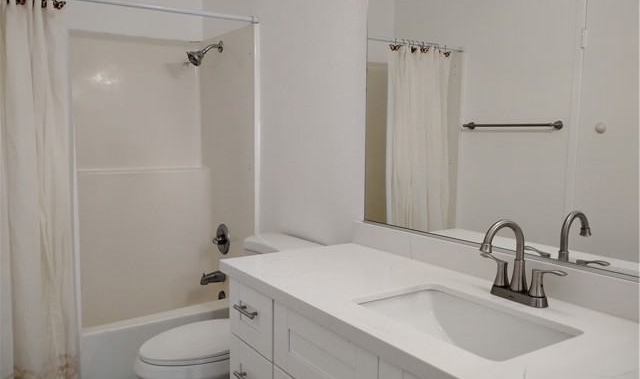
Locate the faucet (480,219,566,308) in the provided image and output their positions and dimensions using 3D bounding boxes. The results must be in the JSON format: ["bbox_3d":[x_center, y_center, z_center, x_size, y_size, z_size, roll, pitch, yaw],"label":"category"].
[{"bbox_3d":[0.468,0.181,1.302,0.181,0.214,0.252,-4,7,-34],"label":"faucet"}]

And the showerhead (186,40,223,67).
[{"bbox_3d":[-0.651,-0.771,2.926,0.202,0.152,0.085,-4,7,-34],"label":"showerhead"}]

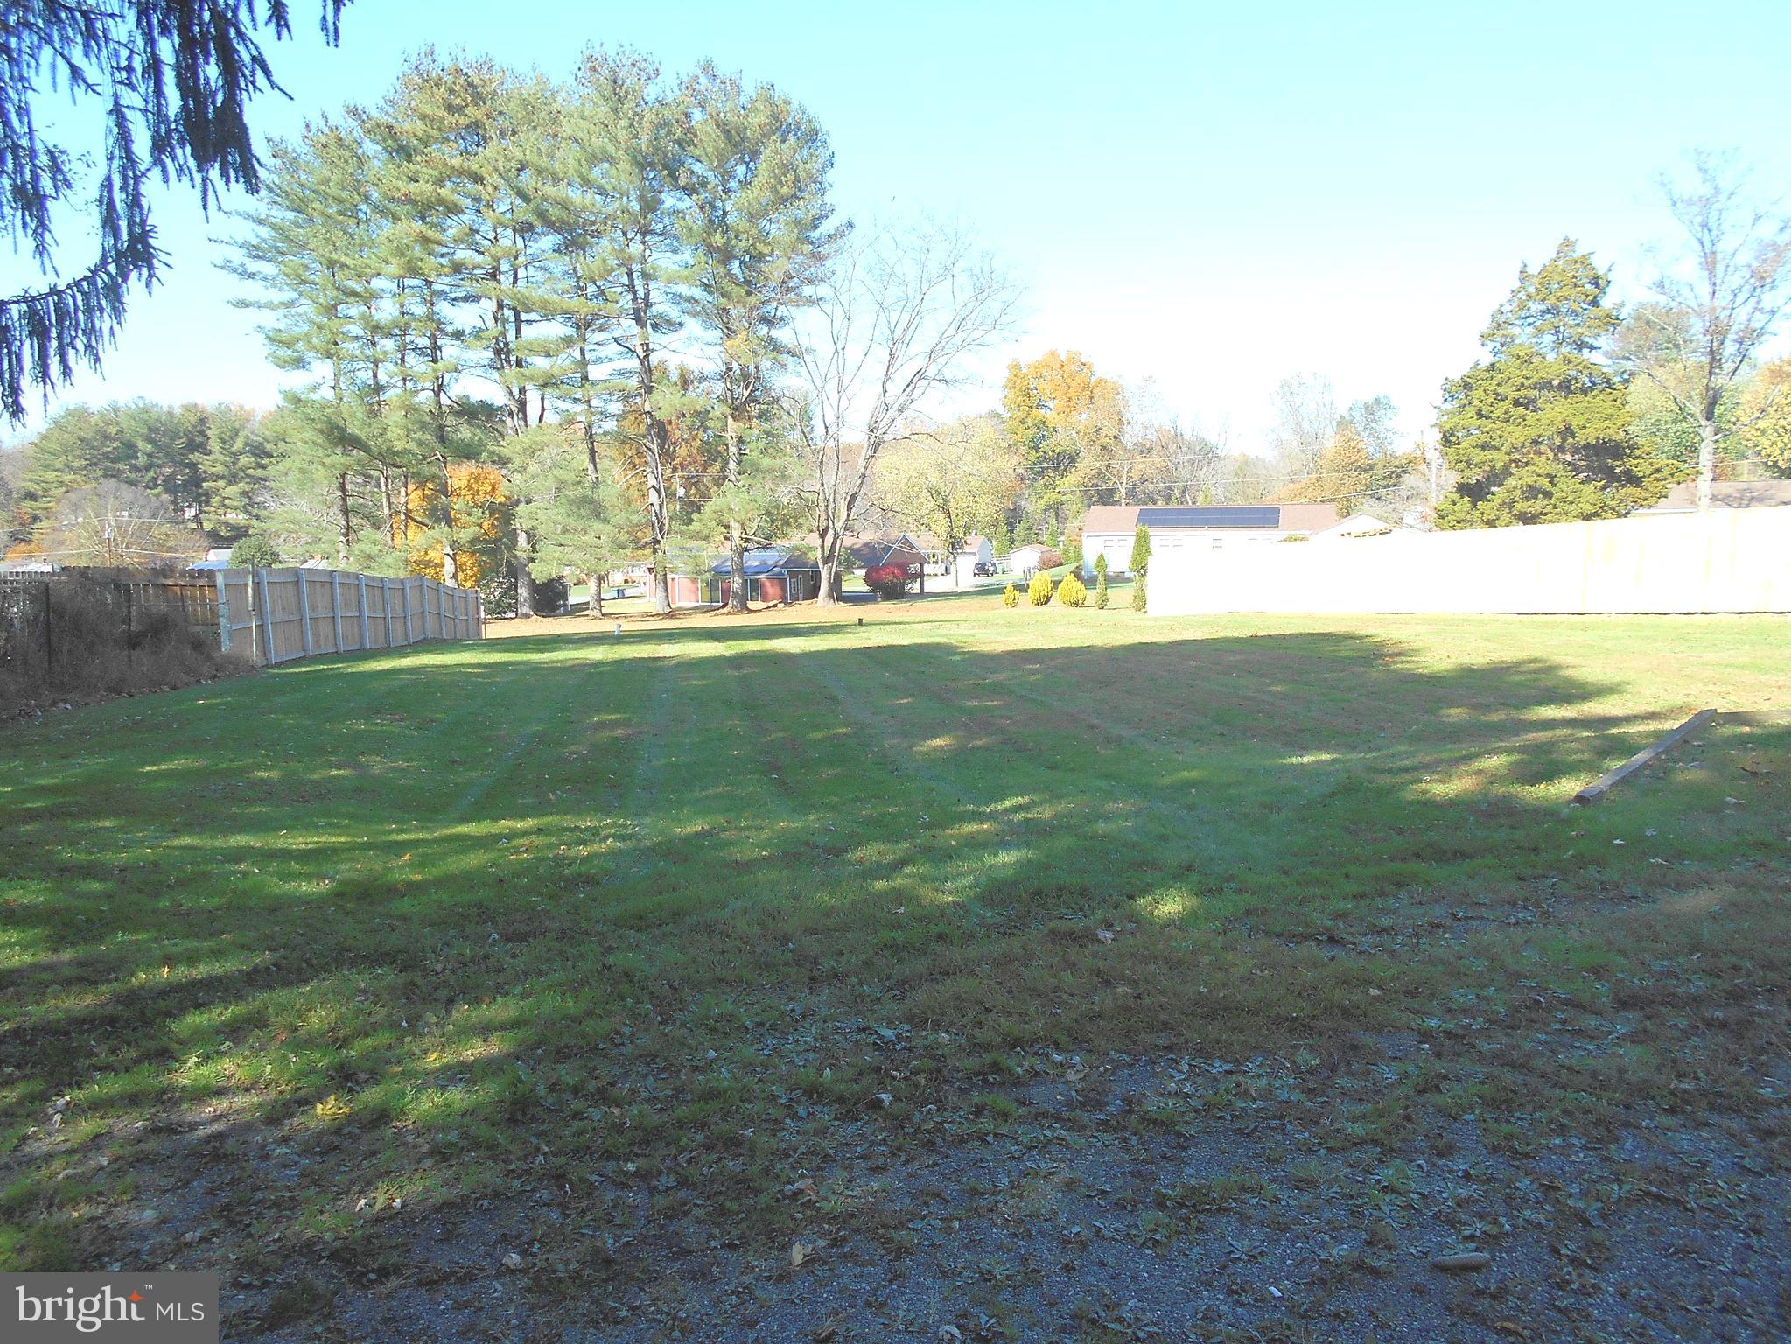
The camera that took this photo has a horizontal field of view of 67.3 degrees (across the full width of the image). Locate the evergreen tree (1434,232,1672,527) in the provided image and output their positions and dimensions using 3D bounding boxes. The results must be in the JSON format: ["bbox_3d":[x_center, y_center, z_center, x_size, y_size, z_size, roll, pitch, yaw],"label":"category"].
[{"bbox_3d":[25.456,-10.211,52.460,9.000,13.000,8.800,0,4,0],"label":"evergreen tree"}]

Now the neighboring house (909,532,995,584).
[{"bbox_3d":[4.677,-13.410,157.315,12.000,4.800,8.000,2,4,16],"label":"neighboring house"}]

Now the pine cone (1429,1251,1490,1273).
[{"bbox_3d":[1.270,1.327,3.030,0.142,0.036,0.038,-2,5,-10],"label":"pine cone"}]

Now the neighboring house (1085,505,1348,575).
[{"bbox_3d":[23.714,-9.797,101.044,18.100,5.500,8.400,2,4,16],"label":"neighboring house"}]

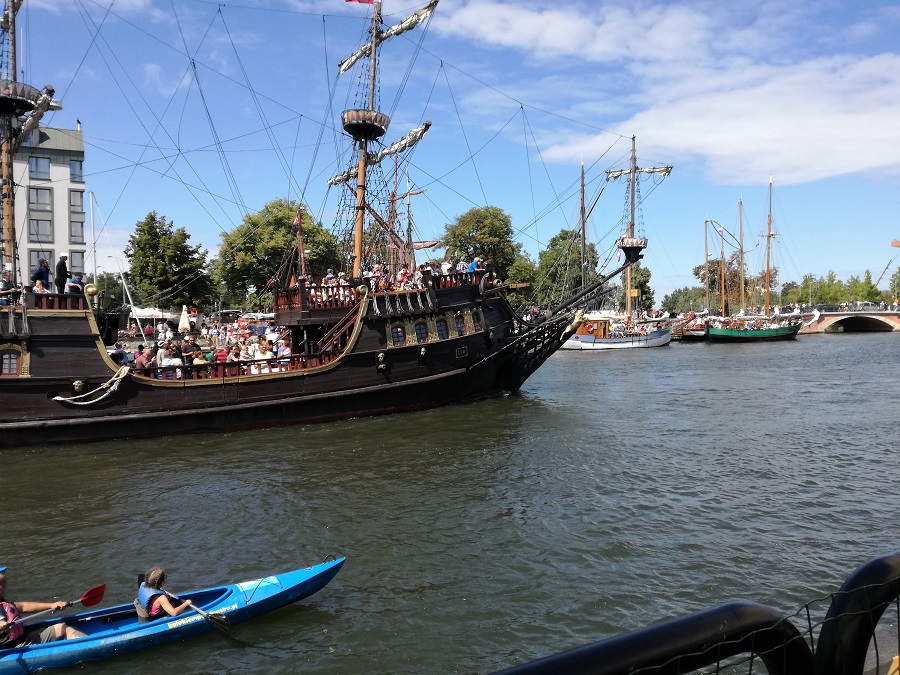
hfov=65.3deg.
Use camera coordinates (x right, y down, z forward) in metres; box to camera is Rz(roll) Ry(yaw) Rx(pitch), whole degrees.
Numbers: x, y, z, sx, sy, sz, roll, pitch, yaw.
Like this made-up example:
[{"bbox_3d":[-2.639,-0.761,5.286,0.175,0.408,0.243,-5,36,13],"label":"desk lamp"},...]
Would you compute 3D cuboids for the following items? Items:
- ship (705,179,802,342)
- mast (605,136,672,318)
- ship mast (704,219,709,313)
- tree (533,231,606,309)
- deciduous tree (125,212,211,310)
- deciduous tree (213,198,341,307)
[{"bbox_3d":[36.936,-9.433,86.000,15.000,20.000,4.300,-1,2,-30],"label":"ship"},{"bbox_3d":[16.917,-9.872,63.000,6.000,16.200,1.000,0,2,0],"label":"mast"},{"bbox_3d":[32.519,-9.128,89.000,0.350,11.600,0.350,0,2,0],"label":"ship mast"},{"bbox_3d":[15.530,-8.519,92.000,9.200,11.800,8.800,0,2,0],"label":"tree"},{"bbox_3d":[-32.999,-8.410,82.000,9.600,12.300,9.200,0,2,0],"label":"deciduous tree"},{"bbox_3d":[-21.008,-9.566,85.000,14.300,14.300,13.000,0,2,0],"label":"deciduous tree"}]

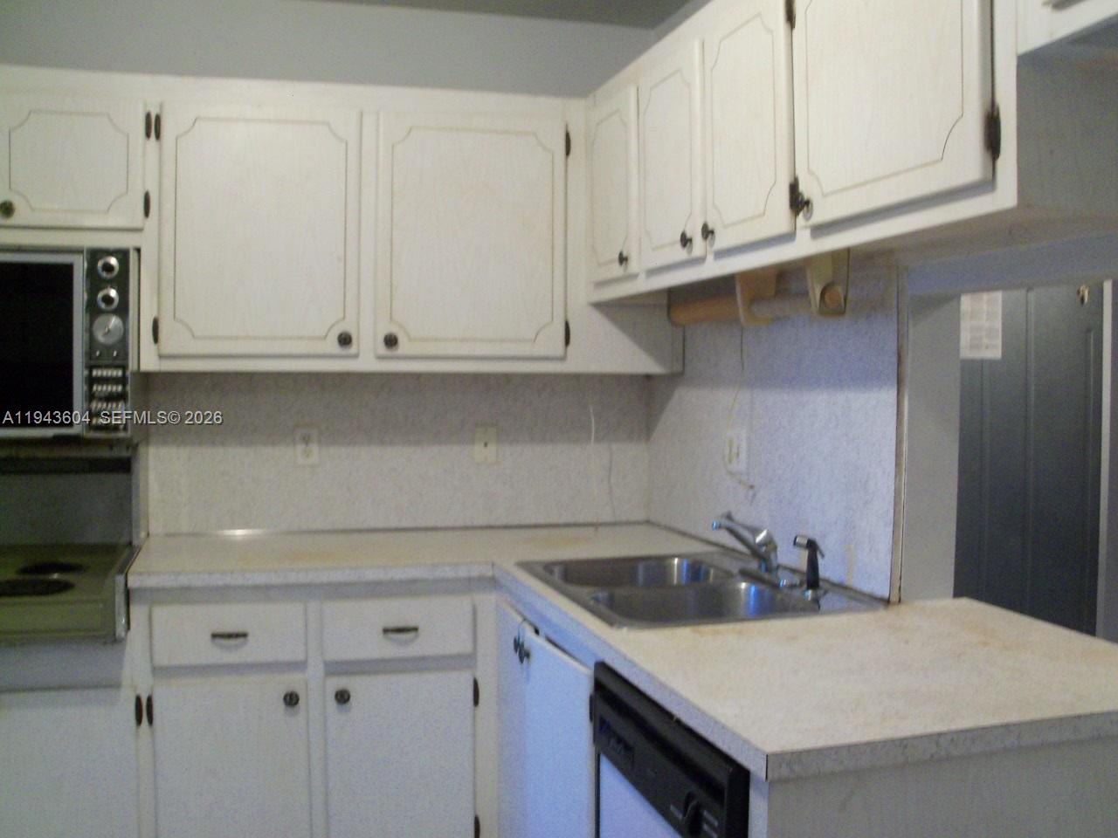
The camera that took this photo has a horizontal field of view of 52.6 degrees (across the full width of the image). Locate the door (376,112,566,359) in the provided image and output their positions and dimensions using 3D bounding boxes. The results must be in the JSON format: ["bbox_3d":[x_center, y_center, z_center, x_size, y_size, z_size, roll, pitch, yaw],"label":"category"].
[{"bbox_3d":[-0.233,-0.485,3.058,0.524,0.638,0.027,0,2,-16],"label":"door"}]

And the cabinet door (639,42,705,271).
[{"bbox_3d":[0.252,-0.566,2.511,0.022,0.449,0.345,-1,2,-16],"label":"cabinet door"}]

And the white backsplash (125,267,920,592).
[{"bbox_3d":[-0.245,0.018,2.636,1.479,0.651,1.380,0,2,-16],"label":"white backsplash"}]

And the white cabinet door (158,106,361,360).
[{"bbox_3d":[-0.764,-0.483,2.908,0.499,0.642,0.027,0,2,-16],"label":"white cabinet door"}]

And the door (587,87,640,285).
[{"bbox_3d":[0.132,-0.583,2.920,0.027,0.436,0.357,0,2,-16],"label":"door"}]

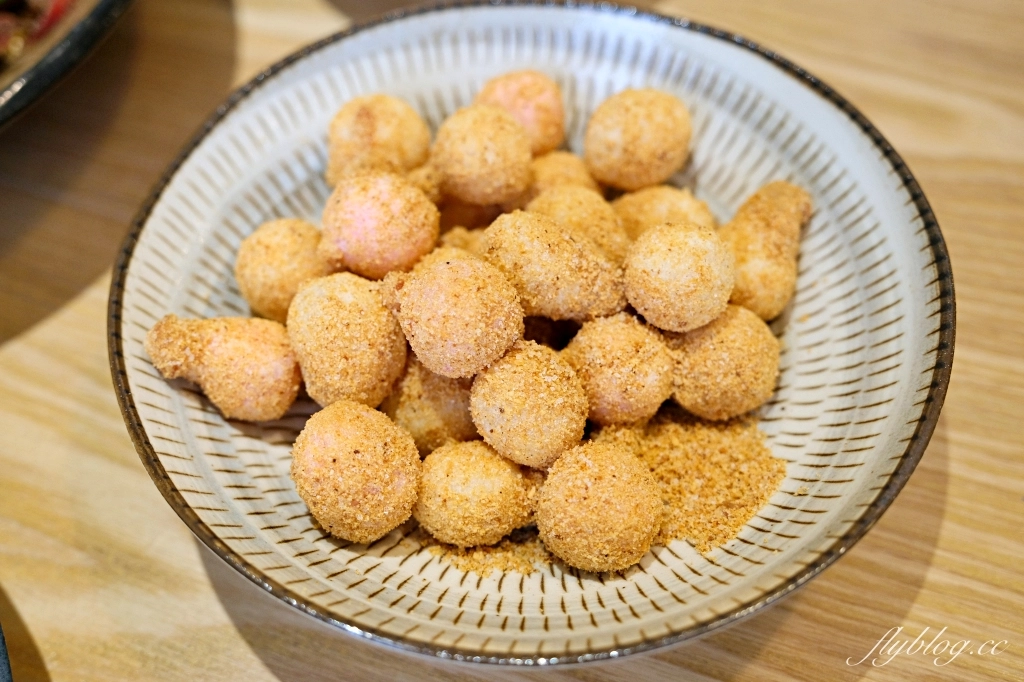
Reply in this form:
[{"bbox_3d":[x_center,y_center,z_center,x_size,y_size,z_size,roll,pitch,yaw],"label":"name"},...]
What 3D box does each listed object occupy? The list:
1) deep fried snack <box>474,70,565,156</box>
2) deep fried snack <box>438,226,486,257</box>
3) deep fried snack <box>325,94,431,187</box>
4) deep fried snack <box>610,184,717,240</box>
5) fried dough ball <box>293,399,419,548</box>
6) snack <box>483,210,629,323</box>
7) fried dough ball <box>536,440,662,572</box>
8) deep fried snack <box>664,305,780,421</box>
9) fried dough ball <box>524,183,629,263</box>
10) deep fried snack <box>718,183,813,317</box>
[{"bbox_3d":[0.003,-0.072,0.384,0.029,0.030,0.030,-1,54,1],"label":"deep fried snack"},{"bbox_3d":[-0.013,-0.025,0.346,0.027,0.025,0.026,-1,54,1],"label":"deep fried snack"},{"bbox_3d":[-0.042,-0.062,0.376,0.033,0.031,0.032,-1,54,1],"label":"deep fried snack"},{"bbox_3d":[0.045,-0.031,0.355,0.031,0.029,0.030,-1,54,1],"label":"deep fried snack"},{"bbox_3d":[-0.035,0.029,0.268,0.029,0.031,0.031,-1,55,2],"label":"fried dough ball"},{"bbox_3d":[0.011,-0.020,0.321,0.042,0.029,0.028,26,59,19],"label":"snack"},{"bbox_3d":[0.022,0.042,0.303,0.032,0.032,0.033,-1,54,1],"label":"fried dough ball"},{"bbox_3d":[0.051,0.005,0.291,0.028,0.028,0.028,-1,55,2],"label":"deep fried snack"},{"bbox_3d":[0.017,-0.028,0.310,0.028,0.028,0.028,-1,55,2],"label":"fried dough ball"},{"bbox_3d":[0.067,-0.023,0.309,0.024,0.024,0.039,24,59,18],"label":"deep fried snack"}]

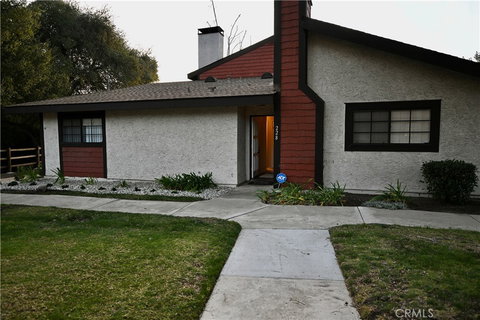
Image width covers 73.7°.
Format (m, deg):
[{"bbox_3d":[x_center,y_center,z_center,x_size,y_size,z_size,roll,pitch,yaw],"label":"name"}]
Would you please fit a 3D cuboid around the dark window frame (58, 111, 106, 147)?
[{"bbox_3d":[-5.501,-1.088,11.228,2.144,1.205,0.100,1,4,20],"label":"dark window frame"}]

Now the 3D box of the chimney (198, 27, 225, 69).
[{"bbox_3d":[-1.166,-4.461,13.119,0.932,1.665,0.500,1,4,20],"label":"chimney"}]

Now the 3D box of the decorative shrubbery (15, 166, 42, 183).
[{"bbox_3d":[-7.226,0.460,10.947,0.837,0.430,0.697,1,4,20],"label":"decorative shrubbery"}]

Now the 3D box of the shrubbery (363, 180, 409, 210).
[{"bbox_3d":[3.060,0.732,6.916,0.865,0.460,0.879,1,4,20],"label":"shrubbery"}]

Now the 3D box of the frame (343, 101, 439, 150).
[{"bbox_3d":[3.758,-0.819,7.984,2.137,1.235,0.100,1,4,20],"label":"frame"}]

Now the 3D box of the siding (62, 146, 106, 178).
[{"bbox_3d":[-5.518,0.073,11.321,1.858,1.090,0.070,1,4,20],"label":"siding"}]

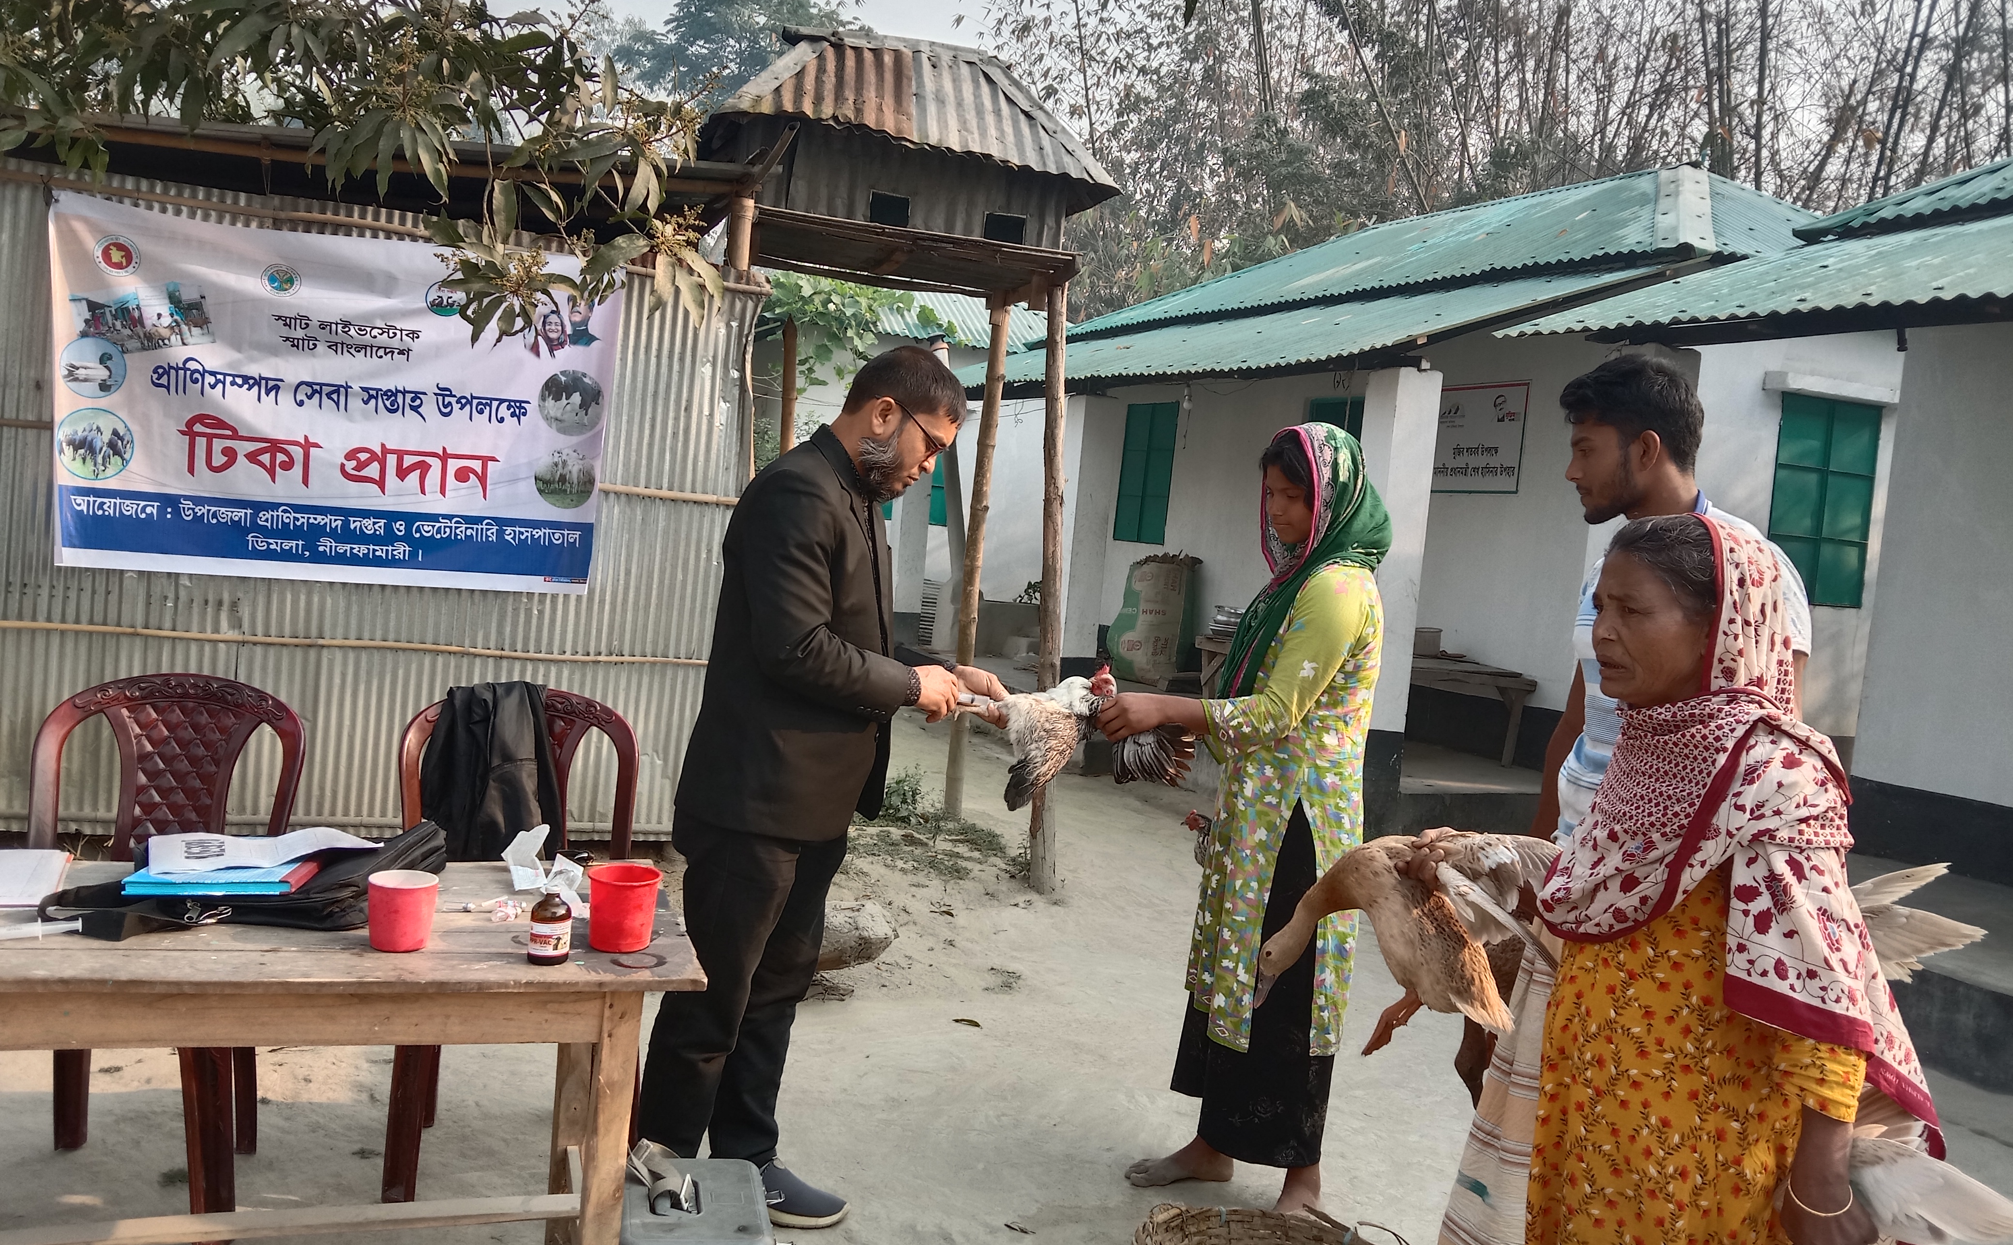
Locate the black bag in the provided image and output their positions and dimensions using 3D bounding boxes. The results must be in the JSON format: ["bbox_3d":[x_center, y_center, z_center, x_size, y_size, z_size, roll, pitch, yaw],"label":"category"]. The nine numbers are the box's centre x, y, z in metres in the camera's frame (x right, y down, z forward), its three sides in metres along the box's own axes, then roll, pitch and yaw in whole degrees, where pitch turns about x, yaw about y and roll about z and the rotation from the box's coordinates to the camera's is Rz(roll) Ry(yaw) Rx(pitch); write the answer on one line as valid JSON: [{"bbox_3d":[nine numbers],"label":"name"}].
[{"bbox_3d":[-0.979,0.317,1.984,0.440,0.100,0.370,4,3,-16],"label":"black bag"}]

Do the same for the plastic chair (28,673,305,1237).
[{"bbox_3d":[-1.527,0.565,2.661,0.465,0.905,0.480,4,3,-11],"label":"plastic chair"}]

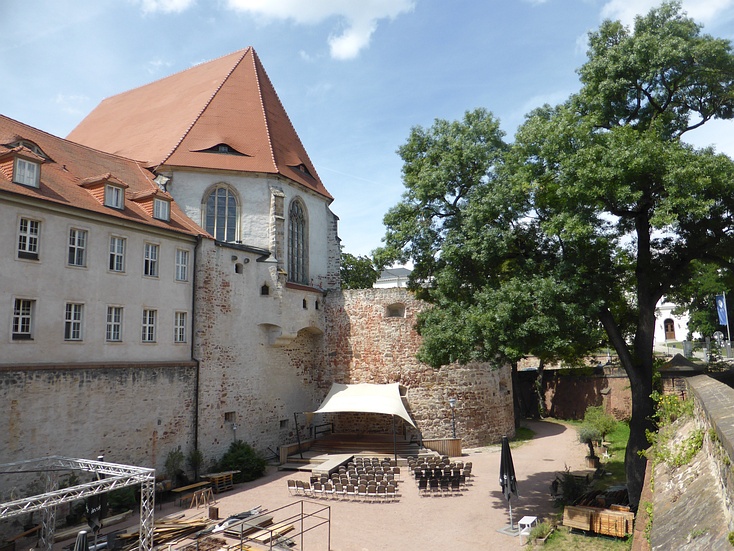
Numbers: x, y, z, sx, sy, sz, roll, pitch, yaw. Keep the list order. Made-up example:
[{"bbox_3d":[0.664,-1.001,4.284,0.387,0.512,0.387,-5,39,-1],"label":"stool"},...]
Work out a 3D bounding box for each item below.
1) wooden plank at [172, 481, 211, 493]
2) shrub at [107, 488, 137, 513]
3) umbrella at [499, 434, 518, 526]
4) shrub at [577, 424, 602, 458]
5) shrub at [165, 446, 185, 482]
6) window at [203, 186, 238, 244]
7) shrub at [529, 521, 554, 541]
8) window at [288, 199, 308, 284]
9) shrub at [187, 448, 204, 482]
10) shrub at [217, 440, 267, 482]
[{"bbox_3d":[-9.331,11.284,28.323,0.520,0.050,2.250,-5,-10,26],"label":"wooden plank"},{"bbox_3d":[-12.528,11.337,27.126,1.200,1.150,1.300,-6,-10,30],"label":"shrub"},{"bbox_3d":[6.158,9.036,23.064,0.750,3.750,0.750,-1,-9,0],"label":"umbrella"},{"bbox_3d":[14.865,11.180,35.404,1.600,1.850,1.600,-1,-9,0],"label":"shrub"},{"bbox_3d":[-11.469,11.493,31.705,1.150,2.200,1.150,-1,-9,0],"label":"shrub"},{"bbox_3d":[-11.702,-4.971,42.740,2.950,4.900,0.400,1,-9,-15],"label":"window"},{"bbox_3d":[7.062,10.181,21.252,0.900,0.600,0.950,-7,-11,35],"label":"shrub"},{"bbox_3d":[-5.978,-2.893,45.997,0.400,7.600,2.850,-6,-10,30],"label":"window"},{"bbox_3d":[-10.533,11.714,32.760,1.050,2.050,1.050,-1,-9,0],"label":"shrub"},{"bbox_3d":[-8.042,11.766,34.063,2.300,2.250,2.900,-6,-10,30],"label":"shrub"}]

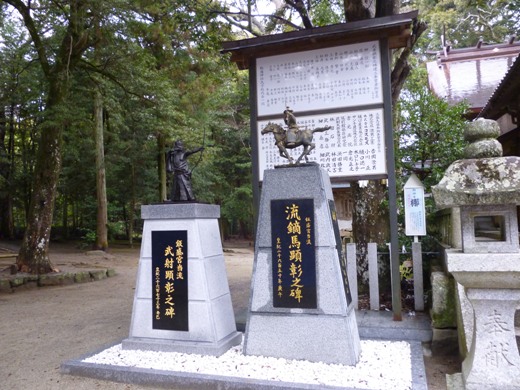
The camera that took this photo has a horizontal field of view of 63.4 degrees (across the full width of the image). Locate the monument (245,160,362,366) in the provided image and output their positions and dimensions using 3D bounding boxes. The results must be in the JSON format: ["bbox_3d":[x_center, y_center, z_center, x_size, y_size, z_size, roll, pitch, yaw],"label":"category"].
[{"bbox_3d":[0.483,0.765,4.875,1.223,2.091,0.597,-3,-4,19],"label":"monument"}]

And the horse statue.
[{"bbox_3d":[0.432,-0.594,4.977,0.800,0.532,0.210,-3,-4,19],"label":"horse statue"}]

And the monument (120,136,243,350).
[{"bbox_3d":[-0.979,0.576,5.347,1.274,2.594,0.733,-3,-4,18],"label":"monument"}]

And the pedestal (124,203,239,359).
[{"bbox_3d":[-0.970,1.004,5.317,1.274,1.736,0.733,-3,-4,18],"label":"pedestal"}]

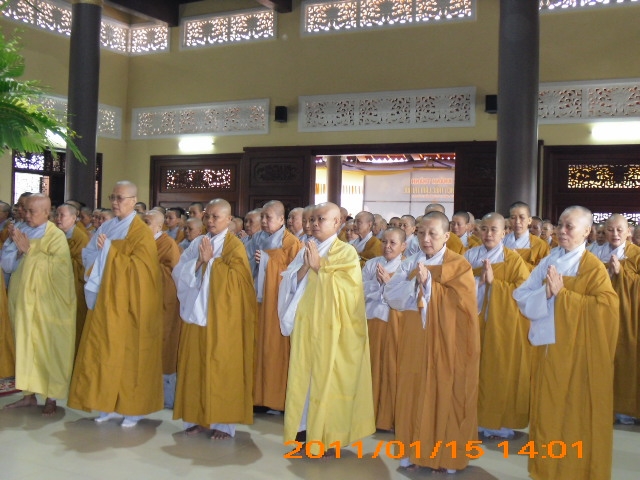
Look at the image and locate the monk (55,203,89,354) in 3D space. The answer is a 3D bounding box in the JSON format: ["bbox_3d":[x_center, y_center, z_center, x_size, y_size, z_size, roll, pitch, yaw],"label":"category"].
[{"bbox_3d":[-2.214,0.461,7.000,0.500,1.585,0.410,2,1,30],"label":"monk"}]

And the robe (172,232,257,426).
[{"bbox_3d":[-0.710,0.595,5.350,0.530,1.300,0.440,2,1,30],"label":"robe"}]

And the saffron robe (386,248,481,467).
[{"bbox_3d":[0.662,0.693,4.720,0.530,1.300,0.430,2,1,30],"label":"saffron robe"}]

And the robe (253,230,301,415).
[{"bbox_3d":[-0.357,0.604,6.100,0.500,1.370,0.410,2,1,30],"label":"robe"}]

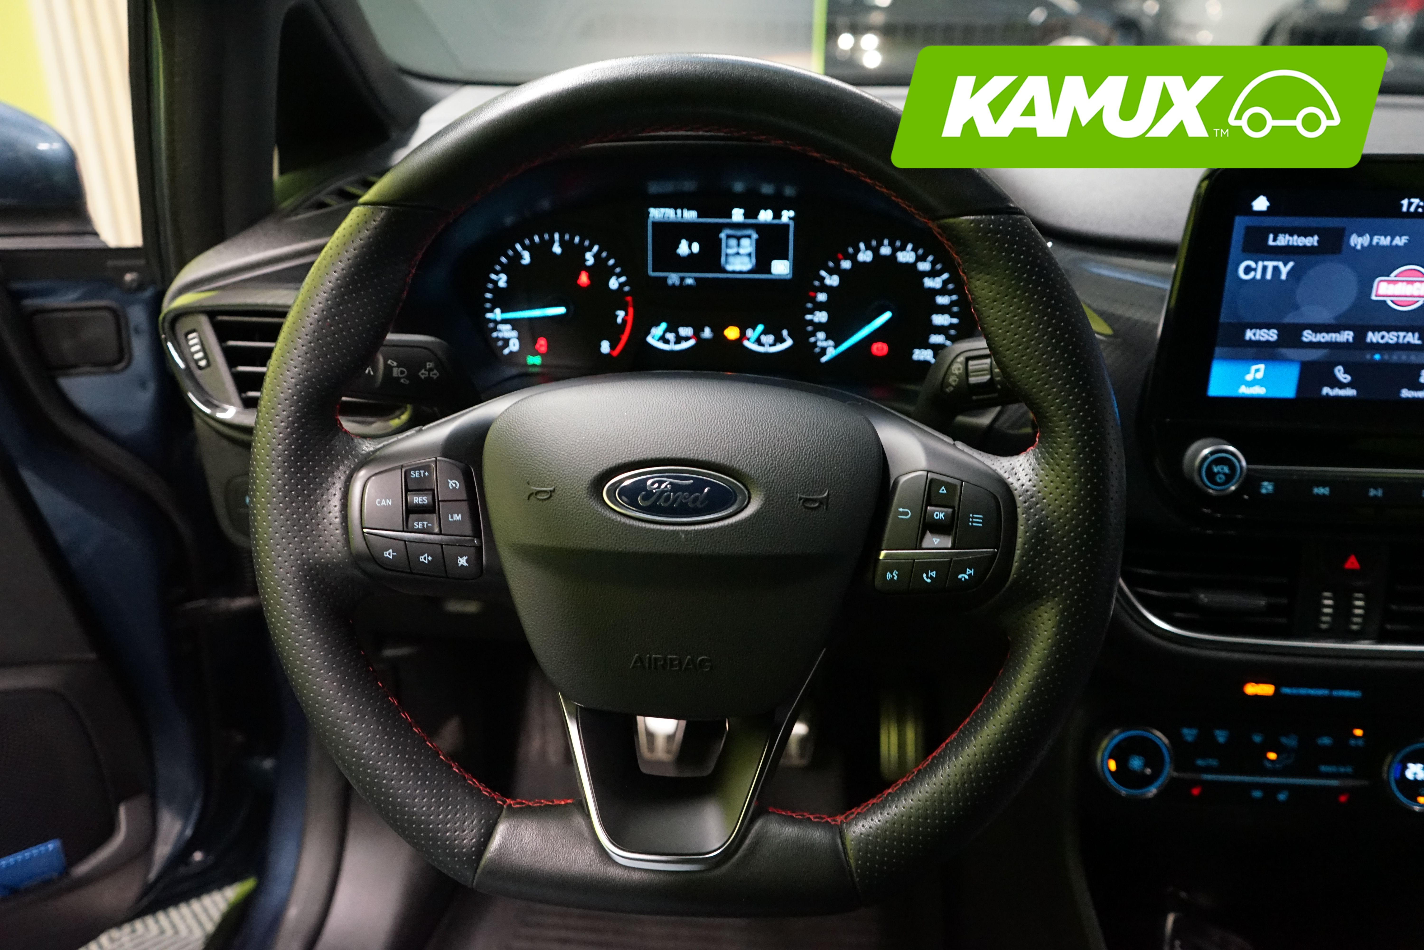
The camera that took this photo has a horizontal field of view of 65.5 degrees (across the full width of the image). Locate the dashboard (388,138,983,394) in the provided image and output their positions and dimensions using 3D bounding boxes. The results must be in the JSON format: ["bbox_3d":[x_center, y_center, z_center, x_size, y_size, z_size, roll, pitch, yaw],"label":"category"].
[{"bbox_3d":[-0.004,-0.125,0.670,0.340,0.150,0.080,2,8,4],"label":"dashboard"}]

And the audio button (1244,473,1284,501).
[{"bbox_3d":[0.292,0.007,0.584,0.021,0.014,0.005,1,18,2],"label":"audio button"}]

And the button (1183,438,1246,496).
[{"bbox_3d":[0.262,-0.004,0.577,0.027,0.027,0.017,1,18,2],"label":"button"}]

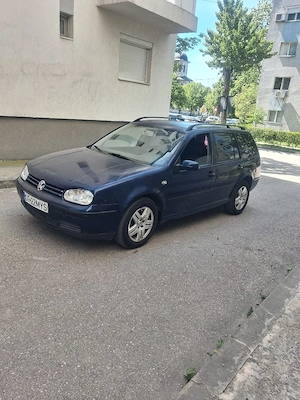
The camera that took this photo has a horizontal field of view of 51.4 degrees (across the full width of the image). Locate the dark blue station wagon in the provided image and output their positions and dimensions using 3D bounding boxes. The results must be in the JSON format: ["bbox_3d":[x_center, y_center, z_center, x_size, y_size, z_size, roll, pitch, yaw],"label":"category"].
[{"bbox_3d":[0.250,-0.513,4.980,1.780,1.480,4.380,19,21,39],"label":"dark blue station wagon"}]

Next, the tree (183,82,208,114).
[{"bbox_3d":[7.583,-16.283,52.000,4.200,6.200,4.200,6,16,0],"label":"tree"}]

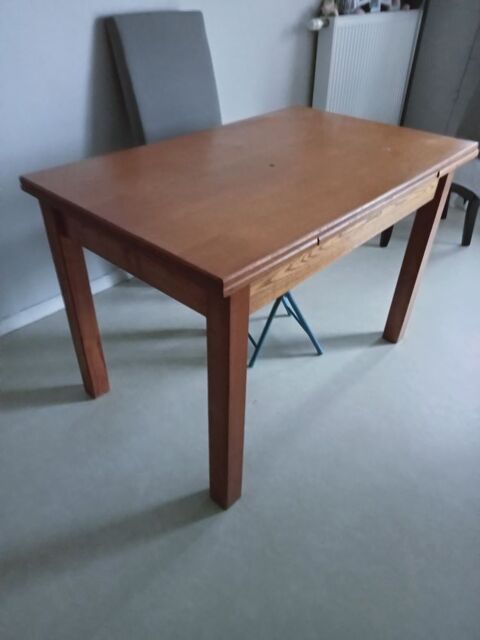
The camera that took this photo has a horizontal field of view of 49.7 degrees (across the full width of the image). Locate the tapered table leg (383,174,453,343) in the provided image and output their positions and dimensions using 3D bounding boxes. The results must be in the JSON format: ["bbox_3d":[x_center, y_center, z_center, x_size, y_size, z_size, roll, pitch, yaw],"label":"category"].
[{"bbox_3d":[0.625,-0.217,1.817,0.068,0.728,0.067,29,44,32],"label":"tapered table leg"}]

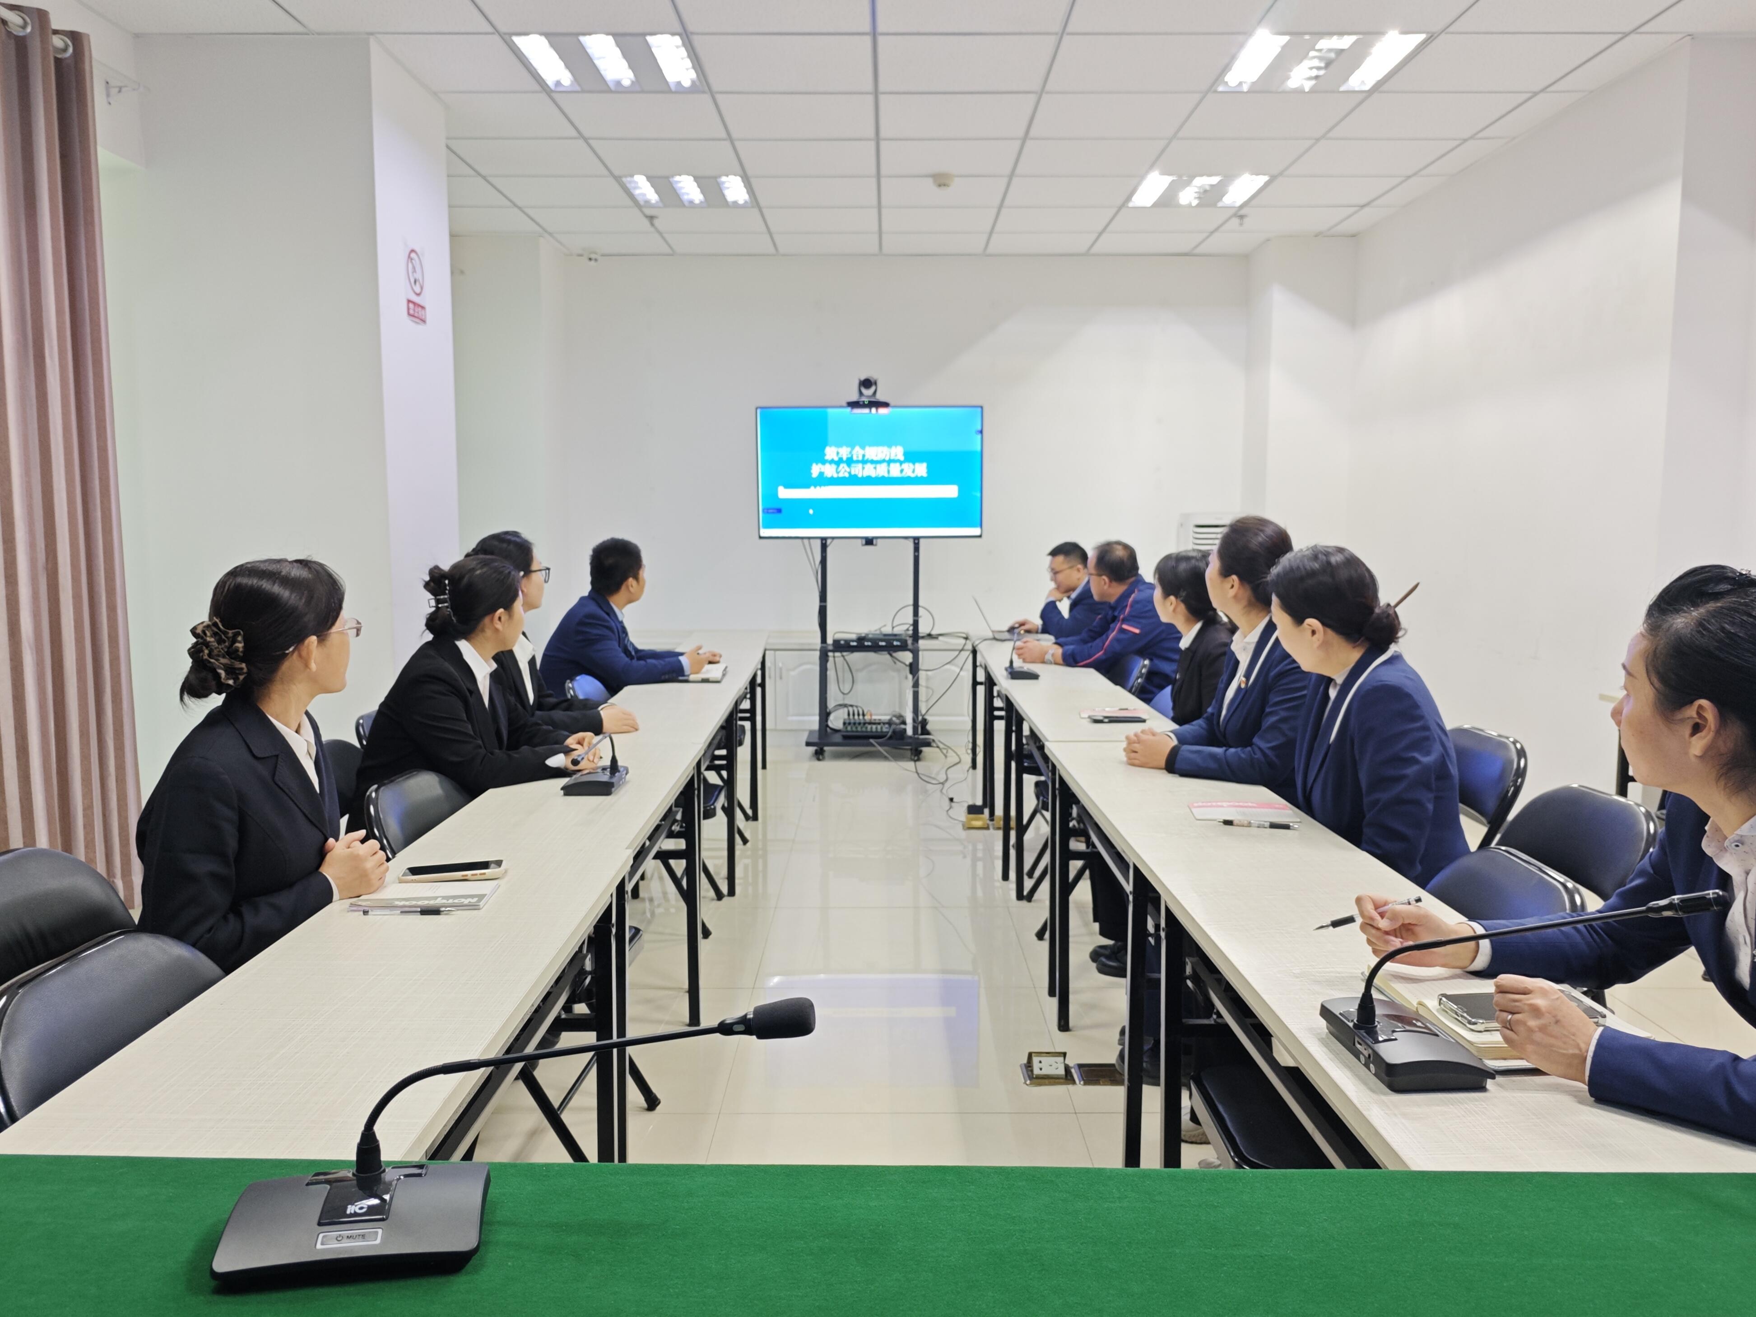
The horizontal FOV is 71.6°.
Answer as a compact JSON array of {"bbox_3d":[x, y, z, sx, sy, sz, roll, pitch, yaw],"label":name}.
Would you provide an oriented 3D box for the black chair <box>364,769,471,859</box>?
[{"bbox_3d":[-0.804,0.653,2.750,0.480,0.800,0.460,0,6,1],"label":"black chair"}]

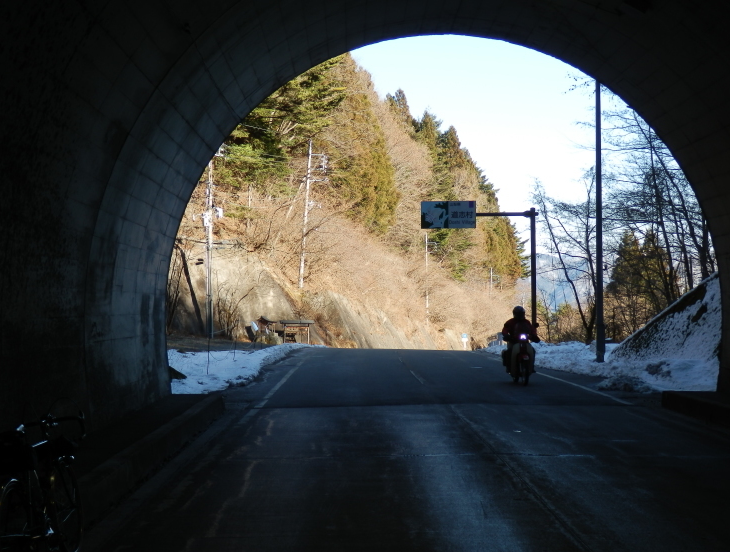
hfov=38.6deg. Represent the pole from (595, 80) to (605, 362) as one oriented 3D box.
[{"bbox_3d":[6.103,-1.749,27.000,0.240,7.900,0.240,0,-1,0],"label":"pole"}]

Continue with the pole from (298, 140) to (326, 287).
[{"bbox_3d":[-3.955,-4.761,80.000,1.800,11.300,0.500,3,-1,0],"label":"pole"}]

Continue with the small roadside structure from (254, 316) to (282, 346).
[{"bbox_3d":[-4.960,2.773,53.000,1.350,1.450,1.150,-1,-1,26],"label":"small roadside structure"}]

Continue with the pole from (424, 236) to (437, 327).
[{"bbox_3d":[7.637,0.403,120.000,1.450,10.800,0.450,0,-1,0],"label":"pole"}]

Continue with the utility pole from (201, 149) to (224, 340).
[{"bbox_3d":[-8.783,-2.045,60.000,1.400,11.600,0.700,0,-1,0],"label":"utility pole"}]

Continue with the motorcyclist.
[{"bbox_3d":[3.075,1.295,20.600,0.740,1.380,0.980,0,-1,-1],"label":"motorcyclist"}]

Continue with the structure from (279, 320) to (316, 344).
[{"bbox_3d":[-3.483,2.980,54.000,1.800,1.400,1.050,0,-1,-12],"label":"structure"}]

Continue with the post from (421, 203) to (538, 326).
[{"bbox_3d":[4.415,0.000,40.000,4.500,5.700,0.300,0,-1,-1],"label":"post"}]

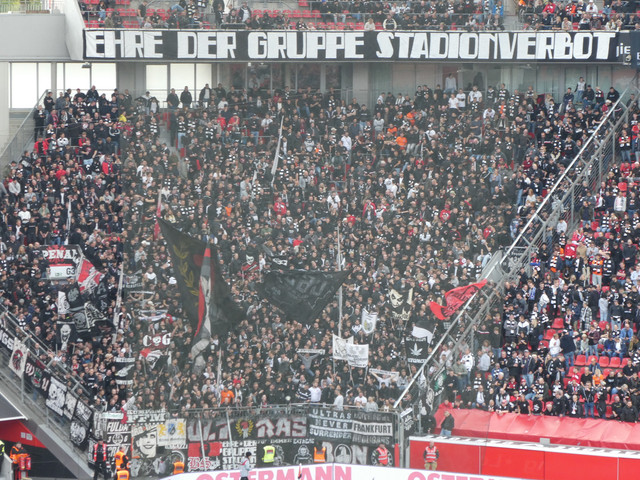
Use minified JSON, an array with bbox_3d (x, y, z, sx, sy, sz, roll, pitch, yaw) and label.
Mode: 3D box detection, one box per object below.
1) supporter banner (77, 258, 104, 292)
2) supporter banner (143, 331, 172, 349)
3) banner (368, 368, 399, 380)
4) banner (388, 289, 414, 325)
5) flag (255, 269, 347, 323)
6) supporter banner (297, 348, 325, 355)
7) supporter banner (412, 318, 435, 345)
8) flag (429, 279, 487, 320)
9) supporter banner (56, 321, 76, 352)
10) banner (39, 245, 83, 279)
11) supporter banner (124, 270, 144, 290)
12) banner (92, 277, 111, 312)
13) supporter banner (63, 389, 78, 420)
[{"bbox_3d":[-10.047,1.554,129.500,1.200,1.460,0.200,-1,4,-12],"label":"supporter banner"},{"bbox_3d":[-7.004,4.289,127.500,1.270,0.760,0.100,0,4,-6],"label":"supporter banner"},{"bbox_3d":[2.769,5.731,127.000,1.350,0.420,0.120,1,4,8],"label":"banner"},{"bbox_3d":[3.470,2.823,127.500,1.034,1.465,0.120,1,8,5],"label":"banner"},{"bbox_3d":[-0.741,2.464,129.000,4.056,2.282,0.700,0,5,0],"label":"flag"},{"bbox_3d":[-0.362,4.749,126.000,1.278,0.213,0.100,1,7,0],"label":"supporter banner"},{"bbox_3d":[4.461,3.879,127.500,0.948,1.173,0.150,0,5,0],"label":"supporter banner"},{"bbox_3d":[6.019,2.605,129.500,2.540,1.840,0.600,1,4,12],"label":"flag"},{"bbox_3d":[-10.744,4.105,125.500,0.827,1.336,0.120,-1,8,-12],"label":"supporter banner"},{"bbox_3d":[-11.448,0.948,130.500,1.900,1.470,0.120,-1,4,-12],"label":"banner"},{"bbox_3d":[-8.277,1.818,132.000,0.887,0.875,0.100,0,5,5],"label":"supporter banner"},{"bbox_3d":[-9.498,2.380,128.000,0.779,1.514,0.180,-1,8,-10],"label":"banner"},{"bbox_3d":[-10.610,7.043,125.520,0.070,1.027,0.683,-6,29,-46],"label":"supporter banner"}]

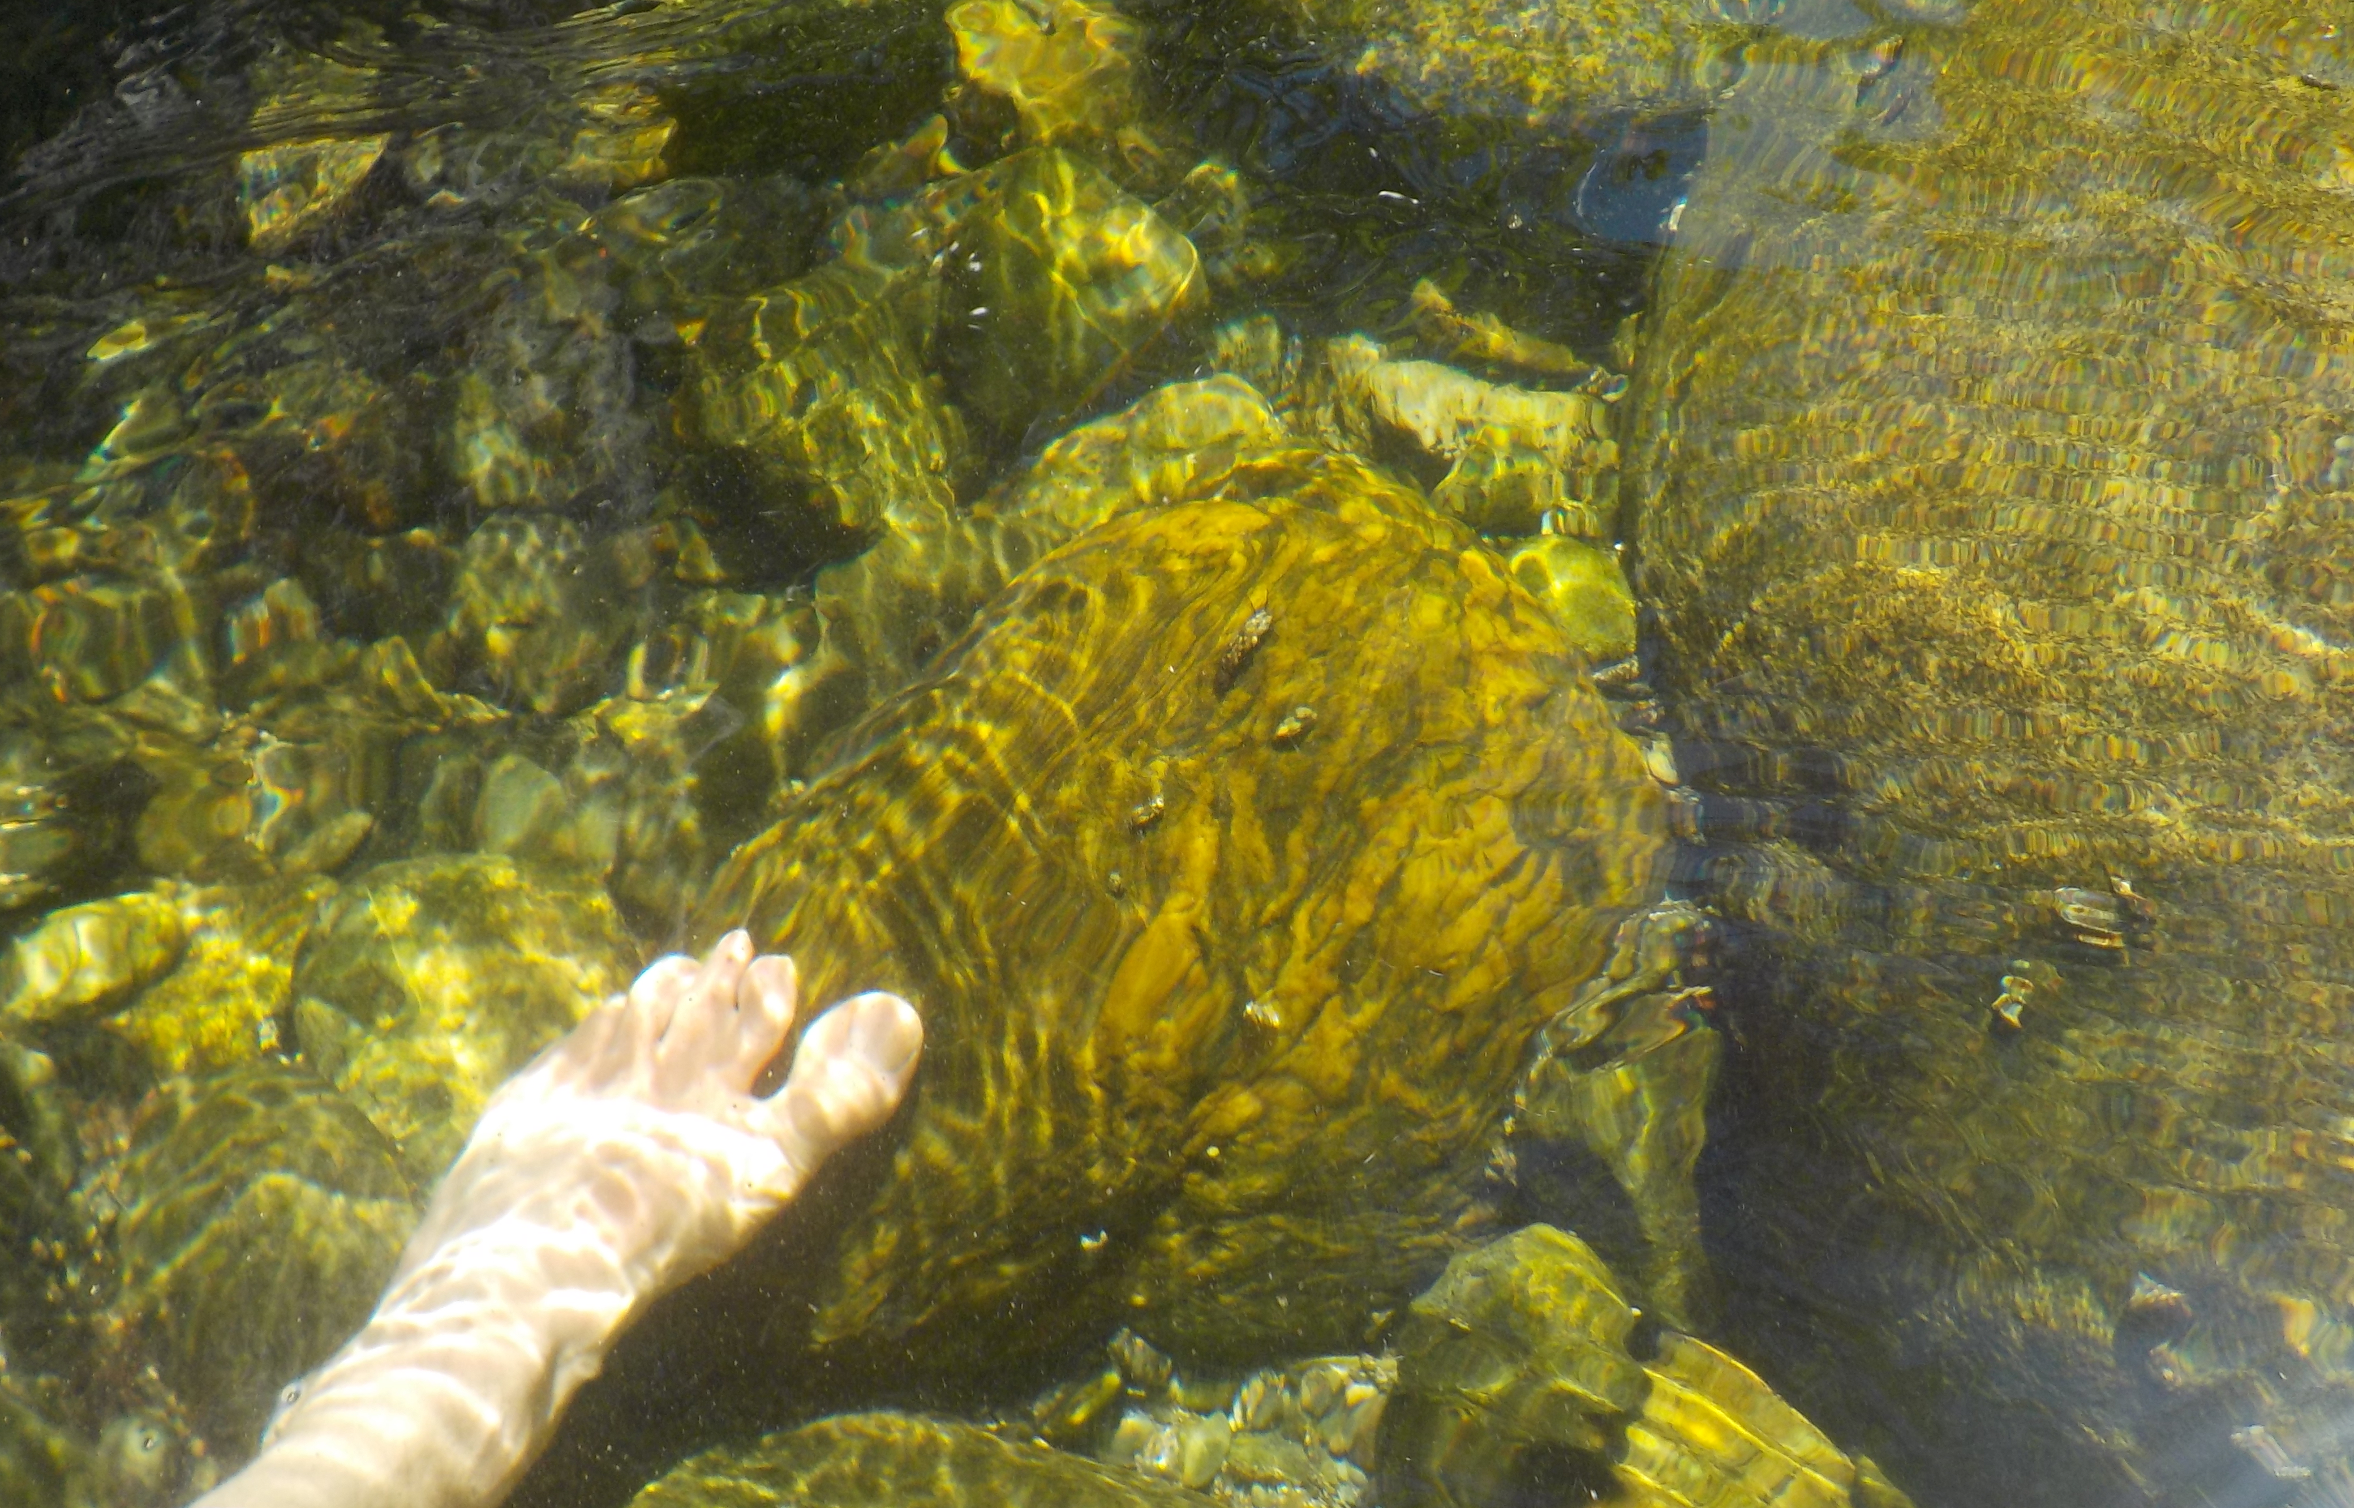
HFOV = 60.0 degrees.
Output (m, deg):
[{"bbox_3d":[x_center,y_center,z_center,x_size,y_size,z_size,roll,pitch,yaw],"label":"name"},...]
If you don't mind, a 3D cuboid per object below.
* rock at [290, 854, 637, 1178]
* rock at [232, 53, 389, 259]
[{"bbox_3d":[-0.298,0.114,0.875,0.155,0.120,0.145,0,50,0],"label":"rock"},{"bbox_3d":[-0.550,-0.385,1.300,0.095,0.085,0.125,0,50,0],"label":"rock"}]

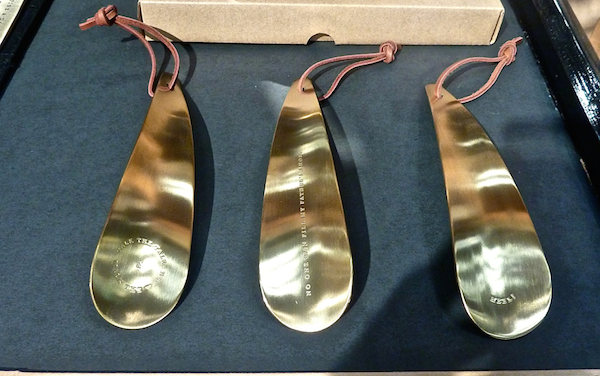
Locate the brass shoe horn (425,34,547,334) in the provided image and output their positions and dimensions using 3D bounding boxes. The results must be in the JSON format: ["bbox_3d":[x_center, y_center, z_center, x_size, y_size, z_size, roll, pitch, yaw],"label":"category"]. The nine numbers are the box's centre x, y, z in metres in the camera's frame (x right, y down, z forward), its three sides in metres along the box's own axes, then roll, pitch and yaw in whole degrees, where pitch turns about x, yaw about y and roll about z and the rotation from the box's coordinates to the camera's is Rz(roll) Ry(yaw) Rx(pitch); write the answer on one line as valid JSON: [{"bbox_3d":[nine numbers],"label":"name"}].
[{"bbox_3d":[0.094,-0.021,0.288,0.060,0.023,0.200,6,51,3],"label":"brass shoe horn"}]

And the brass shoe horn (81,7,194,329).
[{"bbox_3d":[-0.096,-0.028,0.313,0.088,0.024,0.233,-1,49,-3],"label":"brass shoe horn"}]

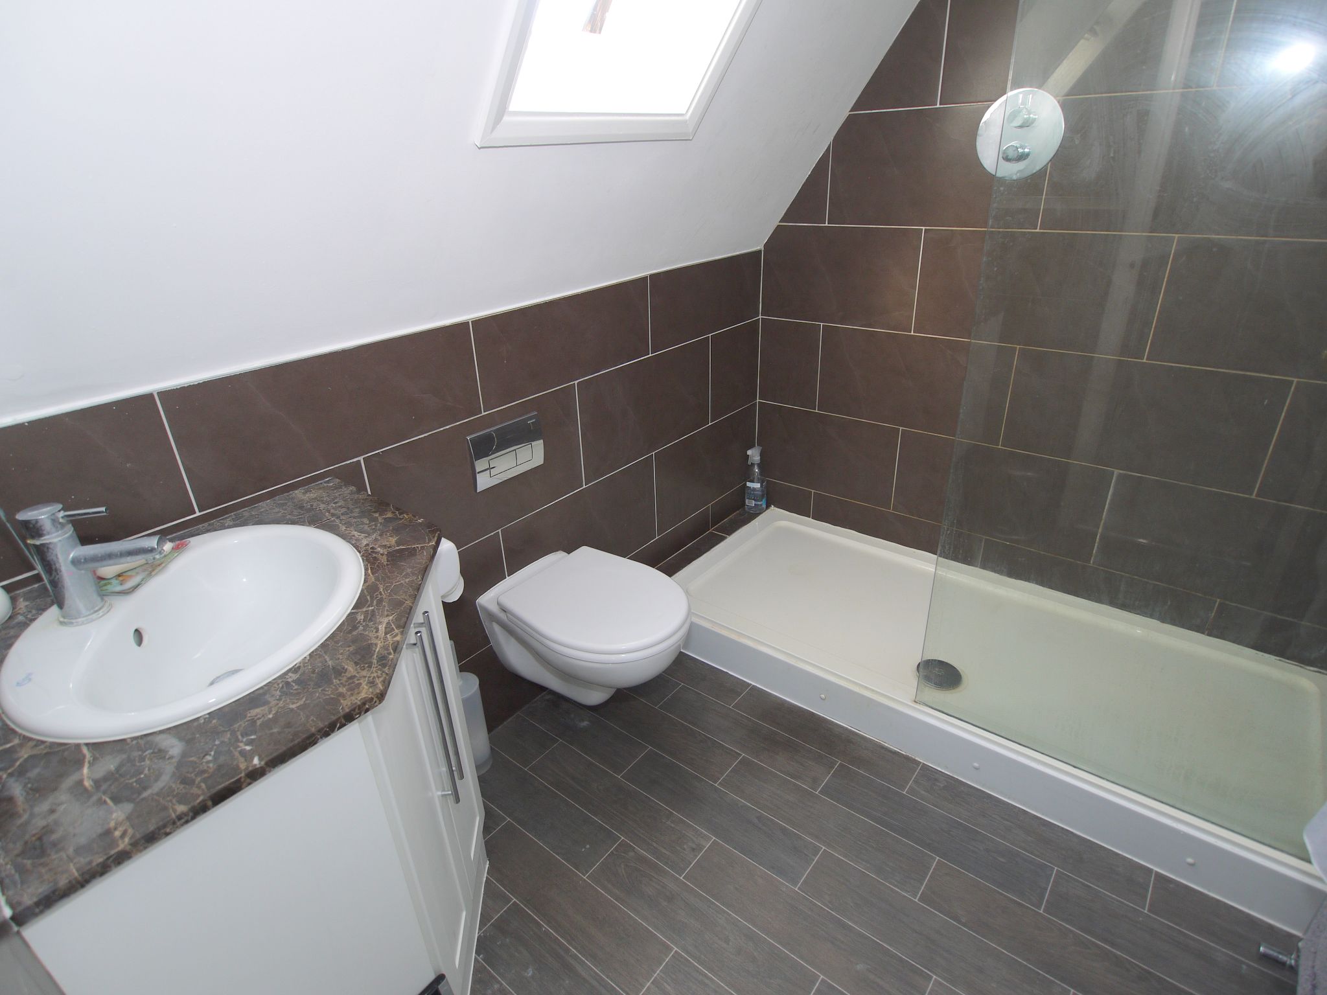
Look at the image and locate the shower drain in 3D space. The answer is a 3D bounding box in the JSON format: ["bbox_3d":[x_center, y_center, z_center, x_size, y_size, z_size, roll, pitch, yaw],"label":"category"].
[{"bbox_3d":[0.729,0.473,1.827,0.113,0.015,0.113,-2,26,1],"label":"shower drain"}]

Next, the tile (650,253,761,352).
[{"bbox_3d":[0.145,-0.623,2.163,0.010,0.221,0.596,18,33,35],"label":"tile"}]

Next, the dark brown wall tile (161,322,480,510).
[{"bbox_3d":[-0.608,-0.180,1.337,0.010,0.210,0.599,18,33,35],"label":"dark brown wall tile"}]

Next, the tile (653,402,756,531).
[{"bbox_3d":[0.163,-0.113,2.409,0.010,0.300,0.607,18,33,35],"label":"tile"}]

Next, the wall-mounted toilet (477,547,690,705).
[{"bbox_3d":[-0.155,0.398,1.746,0.515,0.370,0.352,18,33,35],"label":"wall-mounted toilet"}]

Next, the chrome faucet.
[{"bbox_3d":[-0.712,0.079,0.878,0.158,0.154,0.056,-6,26,-6],"label":"chrome faucet"}]

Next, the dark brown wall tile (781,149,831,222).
[{"bbox_3d":[0.439,-0.970,2.138,0.165,0.230,0.012,17,32,35],"label":"dark brown wall tile"}]

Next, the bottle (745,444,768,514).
[{"bbox_3d":[0.352,-0.072,2.598,0.093,0.257,0.060,-17,30,-27],"label":"bottle"}]

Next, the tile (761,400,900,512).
[{"bbox_3d":[0.567,-0.157,2.450,0.532,0.298,0.012,17,32,35],"label":"tile"}]

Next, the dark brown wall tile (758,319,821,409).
[{"bbox_3d":[0.439,-0.465,2.403,0.232,0.298,0.012,17,32,35],"label":"dark brown wall tile"}]

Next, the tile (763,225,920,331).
[{"bbox_3d":[0.547,-0.701,2.198,0.534,0.300,0.010,18,33,35],"label":"tile"}]

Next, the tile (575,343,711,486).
[{"bbox_3d":[-0.038,-0.273,2.046,0.012,0.298,0.598,17,32,35],"label":"tile"}]

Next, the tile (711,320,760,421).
[{"bbox_3d":[0.243,-0.438,2.362,0.012,0.298,0.302,17,32,35],"label":"tile"}]

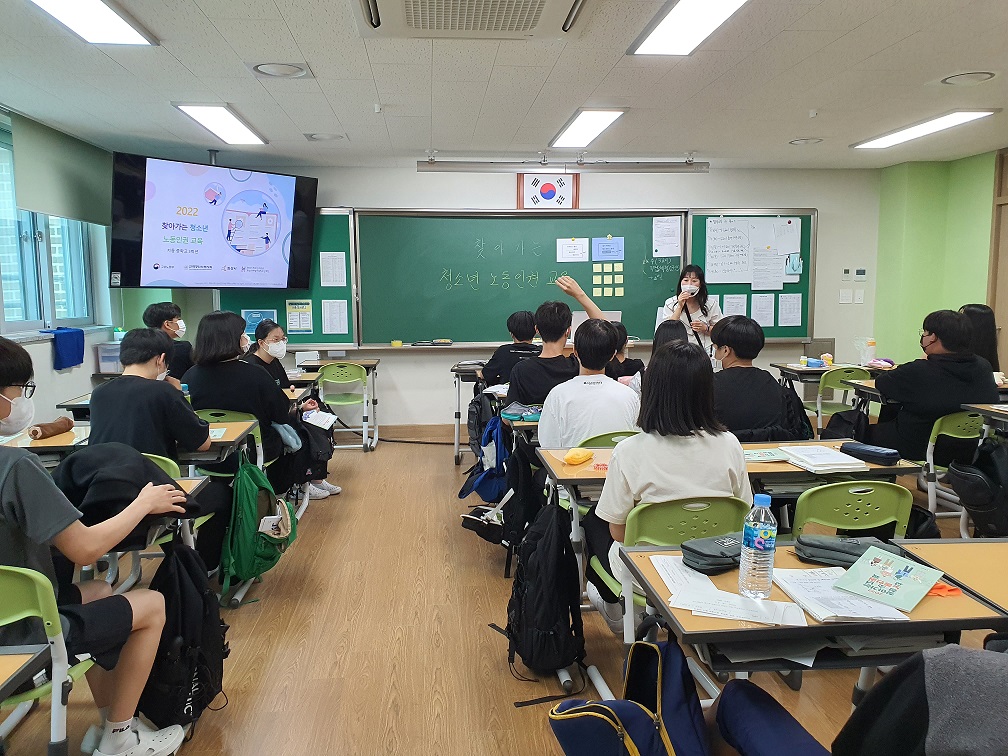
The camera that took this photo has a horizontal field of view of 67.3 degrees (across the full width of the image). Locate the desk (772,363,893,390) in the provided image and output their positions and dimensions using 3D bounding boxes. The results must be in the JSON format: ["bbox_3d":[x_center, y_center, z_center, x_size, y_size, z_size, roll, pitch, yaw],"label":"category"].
[{"bbox_3d":[2.568,0.279,6.031,0.720,0.755,0.490,-1,7,-5],"label":"desk"}]

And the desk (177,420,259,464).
[{"bbox_3d":[-1.377,0.590,3.216,0.610,0.725,0.460,-1,7,-5],"label":"desk"}]

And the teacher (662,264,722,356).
[{"bbox_3d":[1.567,-0.159,6.349,0.500,1.560,0.340,1,7,11],"label":"teacher"}]

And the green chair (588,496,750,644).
[{"bbox_3d":[0.474,0.670,2.346,0.390,0.740,0.480,-2,7,-11],"label":"green chair"}]

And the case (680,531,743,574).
[{"bbox_3d":[0.486,0.371,1.621,0.200,0.048,0.100,-4,7,-27],"label":"case"}]

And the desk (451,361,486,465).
[{"bbox_3d":[-0.112,0.271,5.934,0.610,0.725,0.460,-1,7,-5],"label":"desk"}]

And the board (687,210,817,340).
[{"bbox_3d":[2.272,-0.924,6.907,1.210,1.212,0.060,-1,7,-5],"label":"board"}]

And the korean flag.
[{"bbox_3d":[0.394,-1.680,6.787,0.460,0.310,0.030,-1,7,-5],"label":"korean flag"}]

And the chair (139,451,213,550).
[{"bbox_3d":[-1.283,0.623,2.859,0.390,0.740,0.480,0,7,5],"label":"chair"}]

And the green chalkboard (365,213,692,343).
[{"bbox_3d":[0.184,-0.876,6.702,2.948,1.200,0.080,-1,7,-5],"label":"green chalkboard"}]

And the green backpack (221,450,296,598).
[{"bbox_3d":[-1.030,0.592,3.204,0.250,0.560,0.300,0,7,3],"label":"green backpack"}]

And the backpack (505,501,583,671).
[{"bbox_3d":[0.152,0.750,2.781,0.260,0.585,0.300,-2,7,-13],"label":"backpack"}]

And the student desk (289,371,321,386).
[{"bbox_3d":[-1.687,0.371,5.570,0.690,0.755,0.490,-1,7,-5],"label":"student desk"}]

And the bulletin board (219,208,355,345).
[{"bbox_3d":[-1.919,-0.880,6.666,1.190,1.200,0.045,-1,7,-5],"label":"bulletin board"}]

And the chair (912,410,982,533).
[{"bbox_3d":[2.586,0.502,4.421,0.440,0.730,0.500,-1,7,-5],"label":"chair"}]

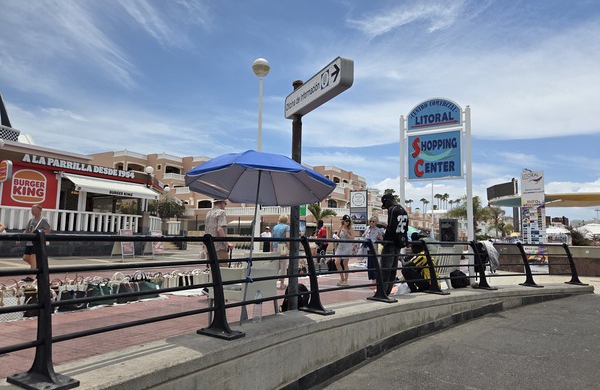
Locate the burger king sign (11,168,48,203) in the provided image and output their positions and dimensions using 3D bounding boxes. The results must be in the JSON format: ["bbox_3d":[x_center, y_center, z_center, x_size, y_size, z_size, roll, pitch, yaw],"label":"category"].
[{"bbox_3d":[-11.954,-0.366,17.600,0.120,1.500,1.420,-3,-7,33],"label":"burger king sign"}]

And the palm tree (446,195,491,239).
[{"bbox_3d":[20.078,3.335,47.225,5.200,6.600,5.200,1,-6,0],"label":"palm tree"}]

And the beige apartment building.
[{"bbox_3d":[-9.400,1.190,64.595,45.000,13.400,20.000,4,-7,-24],"label":"beige apartment building"}]

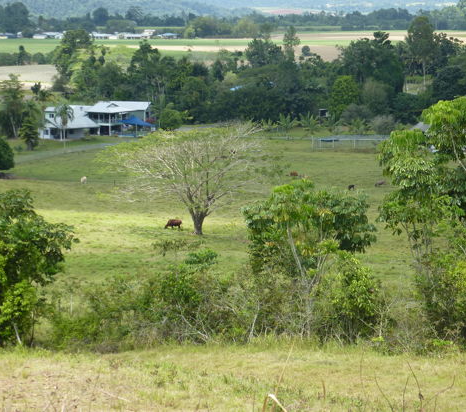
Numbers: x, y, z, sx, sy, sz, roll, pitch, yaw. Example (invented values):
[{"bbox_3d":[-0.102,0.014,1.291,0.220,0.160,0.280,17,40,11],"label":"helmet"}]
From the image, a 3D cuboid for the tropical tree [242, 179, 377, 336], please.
[{"bbox_3d":[3.154,2.124,74.000,5.400,6.500,5.000,0,7,0],"label":"tropical tree"}]

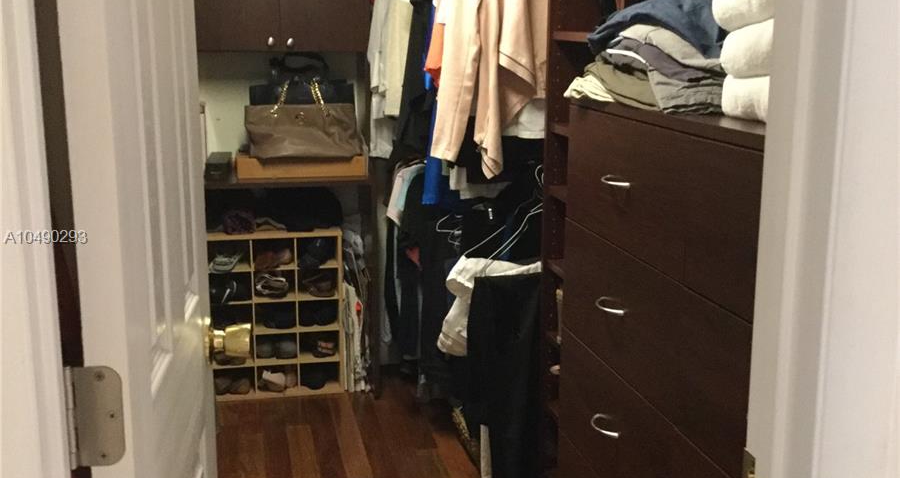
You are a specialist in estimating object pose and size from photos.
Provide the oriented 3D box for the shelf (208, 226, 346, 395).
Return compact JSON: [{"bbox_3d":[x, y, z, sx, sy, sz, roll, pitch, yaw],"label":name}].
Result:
[{"bbox_3d":[-0.650,0.250,3.970,0.480,0.605,0.295,-2,12,-11],"label":"shelf"}]

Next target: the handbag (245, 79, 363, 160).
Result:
[{"bbox_3d":[-0.521,-0.421,3.807,0.400,0.283,0.150,-2,12,-11],"label":"handbag"}]

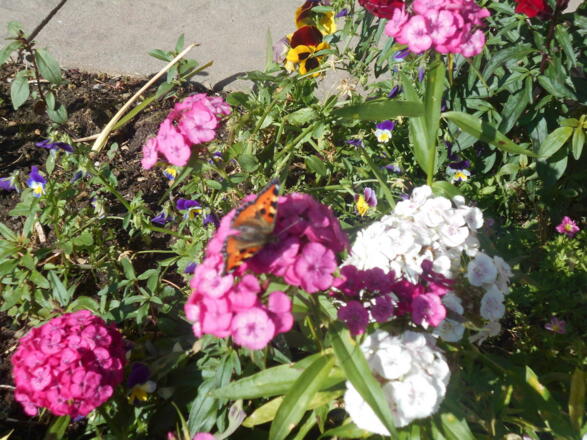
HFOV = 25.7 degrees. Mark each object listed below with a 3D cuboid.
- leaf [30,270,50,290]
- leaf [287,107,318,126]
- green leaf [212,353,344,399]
[{"bbox_3d":[-0.159,0.037,0.810,0.009,0.004,0.016,-30,55,-23],"label":"leaf"},{"bbox_3d":[0.008,-0.087,1.087,0.026,0.007,0.016,22,53,-11],"label":"leaf"},{"bbox_3d":[-0.009,0.087,0.728,0.074,0.011,0.019,-15,61,-12],"label":"green leaf"}]

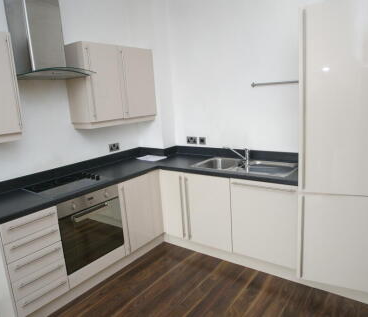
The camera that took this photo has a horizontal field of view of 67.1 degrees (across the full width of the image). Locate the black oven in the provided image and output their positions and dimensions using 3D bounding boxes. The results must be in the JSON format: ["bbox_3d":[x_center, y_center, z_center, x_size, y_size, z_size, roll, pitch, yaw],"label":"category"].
[{"bbox_3d":[-0.972,0.573,2.530,0.557,0.593,0.591,5,14,36],"label":"black oven"}]

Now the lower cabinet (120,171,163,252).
[{"bbox_3d":[-0.645,0.517,3.017,0.572,0.725,0.575,5,14,36],"label":"lower cabinet"}]

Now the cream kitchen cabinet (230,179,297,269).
[{"bbox_3d":[0.840,0.501,2.635,0.592,0.725,0.572,5,14,36],"label":"cream kitchen cabinet"}]

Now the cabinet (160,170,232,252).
[{"bbox_3d":[0.258,0.453,3.054,0.847,0.725,0.572,5,14,36],"label":"cabinet"}]

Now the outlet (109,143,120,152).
[{"bbox_3d":[-0.801,-0.124,3.223,0.012,0.087,0.147,5,14,36],"label":"outlet"}]

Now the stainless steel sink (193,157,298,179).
[{"bbox_3d":[0.576,0.158,2.774,0.965,0.164,0.467,5,14,36],"label":"stainless steel sink"}]

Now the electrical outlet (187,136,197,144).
[{"bbox_3d":[0.097,-0.213,3.356,0.147,0.087,0.012,5,14,36],"label":"electrical outlet"}]

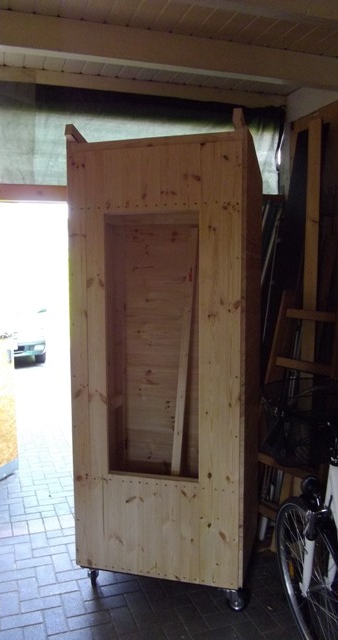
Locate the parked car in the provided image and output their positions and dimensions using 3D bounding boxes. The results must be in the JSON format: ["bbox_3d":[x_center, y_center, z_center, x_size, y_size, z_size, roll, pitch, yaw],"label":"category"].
[{"bbox_3d":[-4.980,0.300,14.700,1.750,1.550,4.200,-2,5,-27],"label":"parked car"}]

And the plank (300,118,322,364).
[{"bbox_3d":[0.985,-0.030,3.490,0.100,2.840,0.030,1,-4,31],"label":"plank"}]

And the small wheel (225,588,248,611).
[{"bbox_3d":[0.339,1.378,2.460,0.095,0.105,0.050,2,5,24],"label":"small wheel"}]

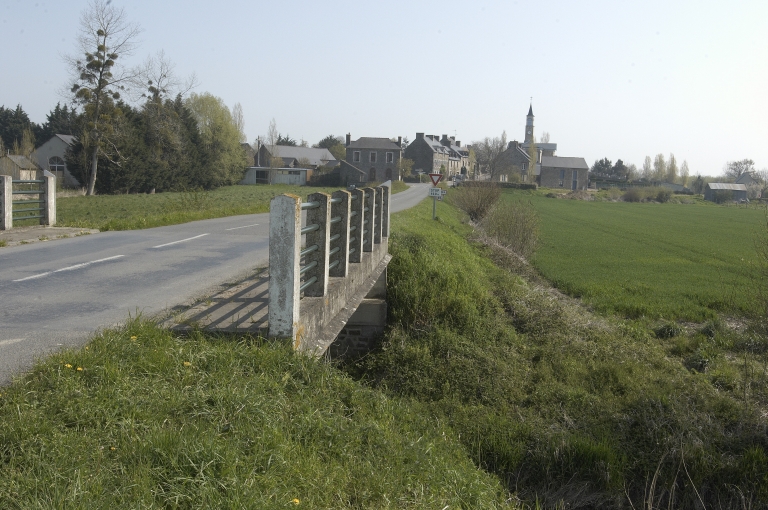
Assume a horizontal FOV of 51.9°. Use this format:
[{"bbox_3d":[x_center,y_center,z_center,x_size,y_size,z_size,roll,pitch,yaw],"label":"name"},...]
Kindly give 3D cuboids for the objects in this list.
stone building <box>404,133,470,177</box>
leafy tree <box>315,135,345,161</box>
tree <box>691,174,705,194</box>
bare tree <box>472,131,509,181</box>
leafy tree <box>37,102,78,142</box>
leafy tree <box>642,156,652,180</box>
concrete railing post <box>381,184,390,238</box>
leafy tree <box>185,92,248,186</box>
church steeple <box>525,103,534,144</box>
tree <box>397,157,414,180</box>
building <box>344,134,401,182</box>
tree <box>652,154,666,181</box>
[{"bbox_3d":[12.607,-22.569,183.825,7.200,10.600,26.000,4,6,22],"label":"stone building"},{"bbox_3d":[-11.615,-20.779,168.000,6.200,9.600,5.800,2,6,0],"label":"leafy tree"},{"bbox_3d":[73.690,-16.428,185.000,2.800,4.700,2.800,2,6,0],"label":"tree"},{"bbox_3d":[24.048,-22.354,178.000,8.000,11.200,7.500,2,6,0],"label":"bare tree"},{"bbox_3d":[-47.631,-16.558,115.000,6.000,11.300,5.500,2,6,0],"label":"leafy tree"},{"bbox_3d":[73.398,-22.466,220.000,2.400,10.200,2.400,2,6,0],"label":"leafy tree"},{"bbox_3d":[0.025,-0.829,15.100,0.190,1.000,0.210,2,6,5],"label":"concrete railing post"},{"bbox_3d":[-22.736,-15.677,107.000,8.600,12.600,8.000,2,6,0],"label":"leafy tree"},{"bbox_3d":[44.298,-40.036,240.000,2.500,12.600,2.500,2,6,0],"label":"church steeple"},{"bbox_3d":[4.118,-16.378,151.000,3.400,4.900,3.300,2,6,0],"label":"tree"},{"bbox_3d":[-2.105,-19.281,158.000,10.800,9.400,7.000,2,6,0],"label":"building"},{"bbox_3d":[77.027,-22.745,220.000,3.300,10.800,3.300,2,6,0],"label":"tree"}]

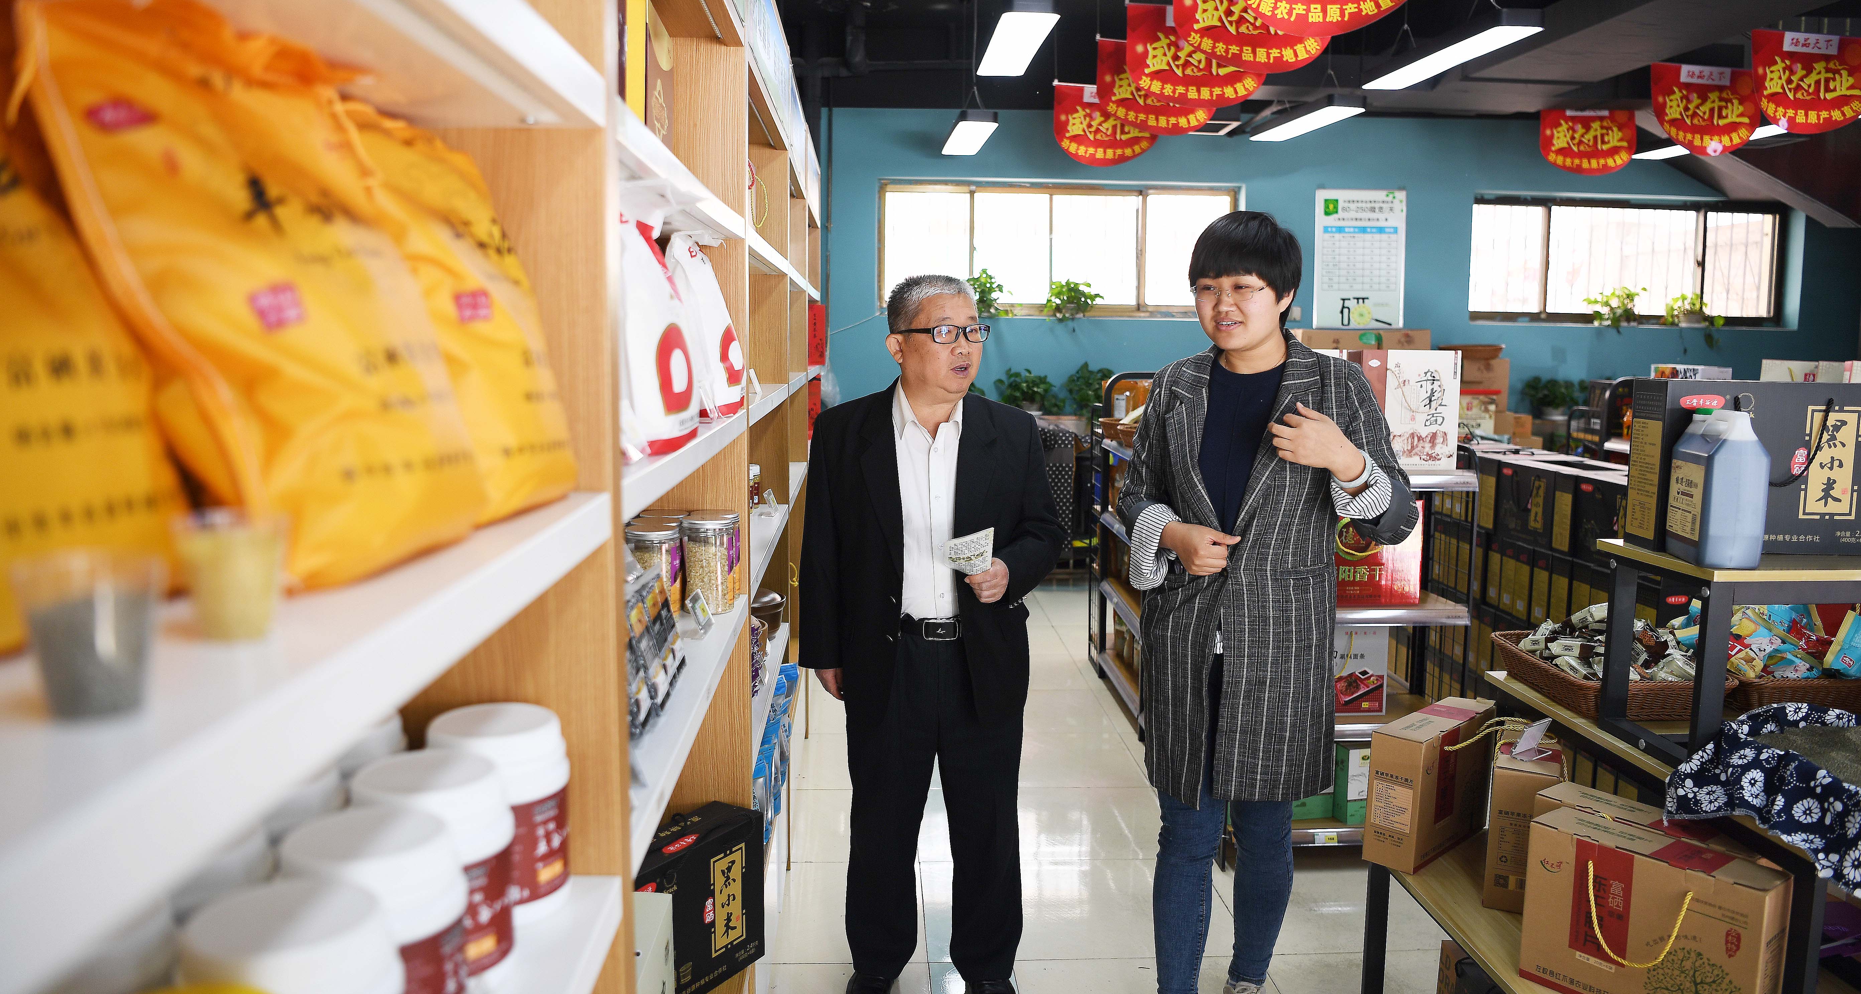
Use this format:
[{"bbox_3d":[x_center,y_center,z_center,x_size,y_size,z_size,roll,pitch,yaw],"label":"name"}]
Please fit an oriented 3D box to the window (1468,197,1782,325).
[{"bbox_3d":[4.685,-1.581,8.365,2.160,0.850,0.130,0,7,-3],"label":"window"}]

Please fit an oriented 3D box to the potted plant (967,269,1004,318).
[{"bbox_3d":[0.362,-1.328,8.122,0.270,0.330,0.270,0,7,-3],"label":"potted plant"}]

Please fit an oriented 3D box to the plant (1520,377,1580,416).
[{"bbox_3d":[4.145,-0.656,8.292,0.370,0.280,0.340,0,7,-5],"label":"plant"}]

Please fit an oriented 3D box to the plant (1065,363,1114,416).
[{"bbox_3d":[1.021,-0.661,7.883,0.330,0.370,0.310,0,7,-3],"label":"plant"}]

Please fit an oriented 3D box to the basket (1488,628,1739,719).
[{"bbox_3d":[1.380,0.365,2.529,0.285,0.088,0.390,0,7,-3],"label":"basket"}]

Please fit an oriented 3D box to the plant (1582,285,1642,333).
[{"bbox_3d":[4.722,-1.300,8.592,0.360,0.310,0.310,0,7,-5],"label":"plant"}]

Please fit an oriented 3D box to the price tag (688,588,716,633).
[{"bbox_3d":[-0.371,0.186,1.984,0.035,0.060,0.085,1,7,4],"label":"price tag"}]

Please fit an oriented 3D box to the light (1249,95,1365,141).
[{"bbox_3d":[2.080,-2.085,6.889,0.220,0.065,1.130,0,7,-3],"label":"light"}]

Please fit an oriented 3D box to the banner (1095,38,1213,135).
[{"bbox_3d":[1.207,-2.207,6.687,0.660,0.490,0.020,-1,7,-9],"label":"banner"}]

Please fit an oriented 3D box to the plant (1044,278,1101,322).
[{"bbox_3d":[0.954,-1.319,8.306,0.380,0.300,0.320,0,7,-5],"label":"plant"}]

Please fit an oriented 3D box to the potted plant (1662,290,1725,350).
[{"bbox_3d":[5.135,-1.190,8.354,0.340,0.380,0.260,0,7,-3],"label":"potted plant"}]

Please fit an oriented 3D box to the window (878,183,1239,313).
[{"bbox_3d":[0.862,-1.669,8.307,2.410,0.870,0.120,0,7,-5],"label":"window"}]

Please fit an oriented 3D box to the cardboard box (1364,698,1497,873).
[{"bbox_3d":[1.038,0.592,2.568,0.335,0.266,0.103,-6,10,-42],"label":"cardboard box"}]

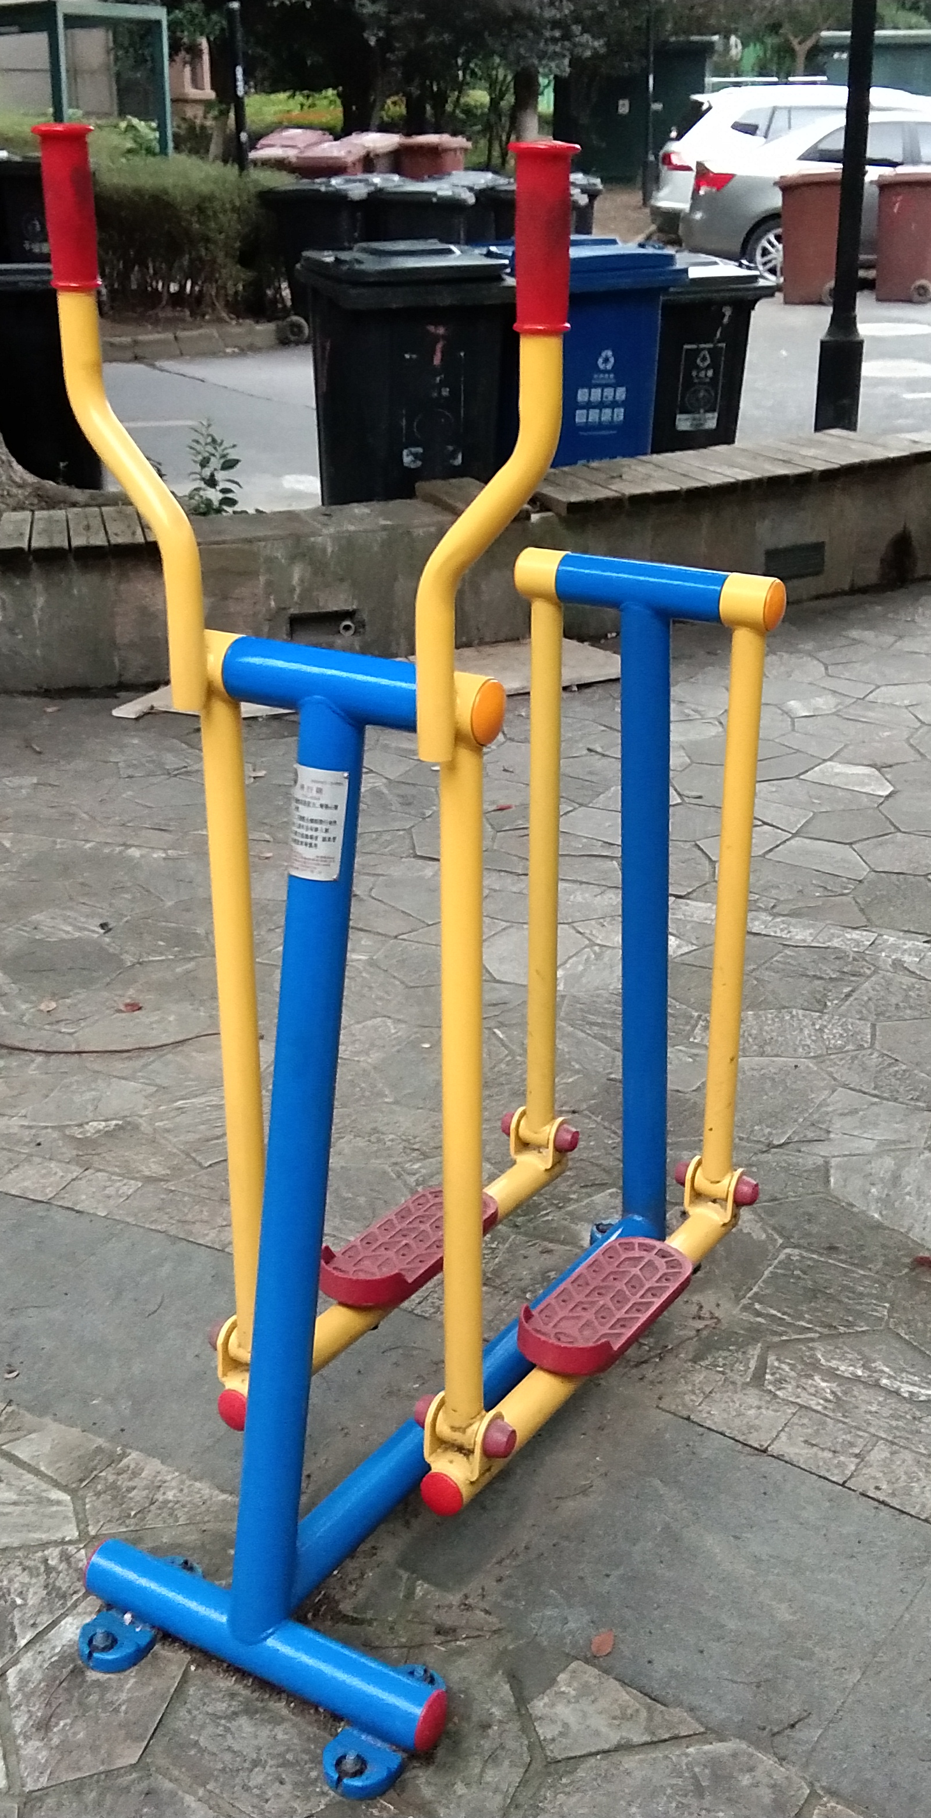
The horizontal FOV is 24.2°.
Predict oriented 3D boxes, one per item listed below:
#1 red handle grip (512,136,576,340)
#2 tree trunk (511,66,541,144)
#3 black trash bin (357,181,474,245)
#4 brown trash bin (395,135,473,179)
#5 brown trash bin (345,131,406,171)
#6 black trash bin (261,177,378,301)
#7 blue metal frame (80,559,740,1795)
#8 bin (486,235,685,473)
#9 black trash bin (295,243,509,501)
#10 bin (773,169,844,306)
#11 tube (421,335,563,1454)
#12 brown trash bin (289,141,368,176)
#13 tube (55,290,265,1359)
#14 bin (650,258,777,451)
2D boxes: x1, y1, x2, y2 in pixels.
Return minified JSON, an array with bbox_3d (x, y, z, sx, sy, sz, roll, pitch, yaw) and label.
[{"bbox_3d":[0.064,-0.547,1.770,0.056,0.150,0.056,0,22,0],"label":"red handle grip"},{"bbox_3d":[0.780,-9.920,27.500,0.300,1.700,0.300,0,22,0],"label":"tree trunk"},{"bbox_3d":[-0.316,-4.132,13.929,0.730,1.060,0.580,-1,21,-3],"label":"black trash bin"},{"bbox_3d":[-0.284,-6.665,20.387,0.620,1.000,0.700,5,23,14],"label":"brown trash bin"},{"bbox_3d":[-0.866,-6.682,20.387,0.620,1.000,0.700,-1,22,0],"label":"brown trash bin"},{"bbox_3d":[-0.895,-4.050,13.684,0.720,0.980,0.620,-3,22,-5],"label":"black trash bin"},{"bbox_3d":[0.020,0.155,2.350,0.420,1.040,1.060,12,25,27],"label":"blue metal frame"},{"bbox_3d":[0.442,-2.088,8.609,0.580,1.080,0.730,-8,22,-20],"label":"bin"},{"bbox_3d":[-0.237,-1.890,8.092,0.580,1.080,0.730,-7,22,-19],"label":"black trash bin"},{"bbox_3d":[2.684,-5.103,16.500,0.580,0.970,0.490,16,27,35],"label":"bin"},{"bbox_3d":[0.030,0.040,2.035,0.148,1.120,0.105,12,24,29],"label":"tube"},{"bbox_3d":[-1.195,-6.183,19.187,0.620,1.000,0.700,0,22,2],"label":"brown trash bin"},{"bbox_3d":[-0.306,-0.052,2.293,0.161,1.165,0.081,12,25,29],"label":"tube"},{"bbox_3d":[0.885,-2.085,8.740,0.500,0.980,0.580,-8,22,-20],"label":"bin"}]

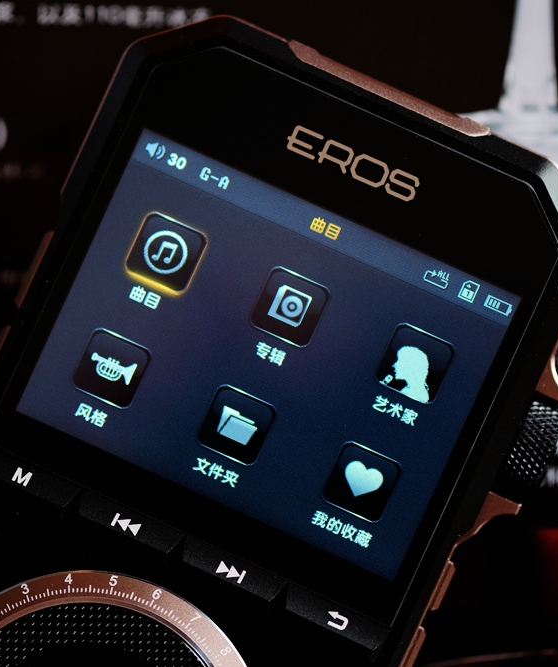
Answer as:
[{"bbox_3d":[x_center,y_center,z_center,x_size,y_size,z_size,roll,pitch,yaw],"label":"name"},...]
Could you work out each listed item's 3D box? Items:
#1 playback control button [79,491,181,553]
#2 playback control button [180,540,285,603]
[{"bbox_3d":[-0.015,0.018,0.244,0.011,0.002,0.002,24,86,2],"label":"playback control button"},{"bbox_3d":[-0.005,0.023,0.244,0.011,0.002,0.002,24,86,2],"label":"playback control button"}]

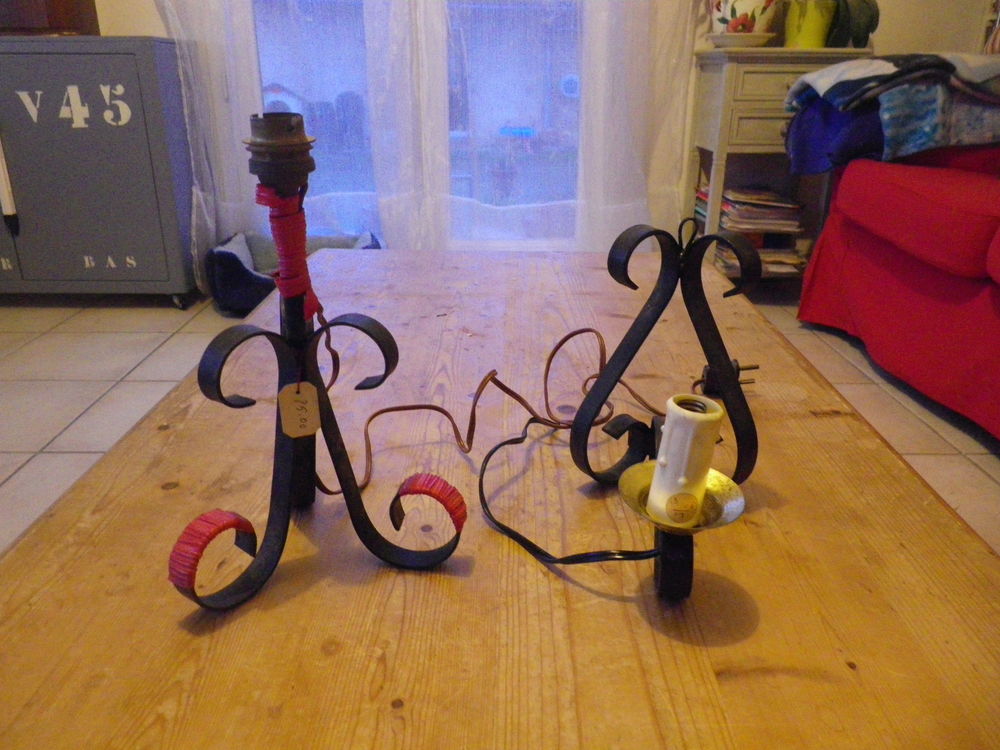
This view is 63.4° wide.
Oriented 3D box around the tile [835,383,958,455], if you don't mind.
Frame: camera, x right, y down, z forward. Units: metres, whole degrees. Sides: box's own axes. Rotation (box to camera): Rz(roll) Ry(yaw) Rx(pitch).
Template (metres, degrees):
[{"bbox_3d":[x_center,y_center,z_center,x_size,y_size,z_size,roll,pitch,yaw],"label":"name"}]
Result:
[{"bbox_3d":[0.676,0.086,1.635,0.335,0.010,0.335,0,22,-1],"label":"tile"}]

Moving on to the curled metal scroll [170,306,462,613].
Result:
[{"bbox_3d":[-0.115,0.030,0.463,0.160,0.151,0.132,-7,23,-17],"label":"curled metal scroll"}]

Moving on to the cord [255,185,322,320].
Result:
[{"bbox_3d":[-0.107,-0.062,0.412,0.028,0.067,0.023,0,22,-1],"label":"cord"}]

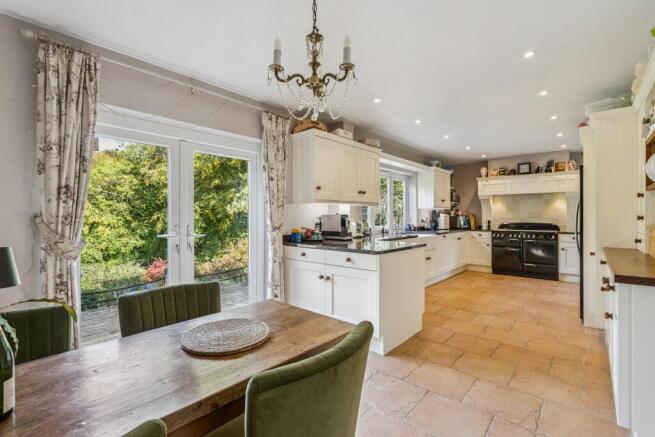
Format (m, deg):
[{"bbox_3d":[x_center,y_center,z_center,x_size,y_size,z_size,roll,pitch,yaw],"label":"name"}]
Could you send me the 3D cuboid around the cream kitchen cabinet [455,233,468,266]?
[{"bbox_3d":[2.629,0.697,6.435,0.620,0.805,0.780,0,0,42],"label":"cream kitchen cabinet"}]

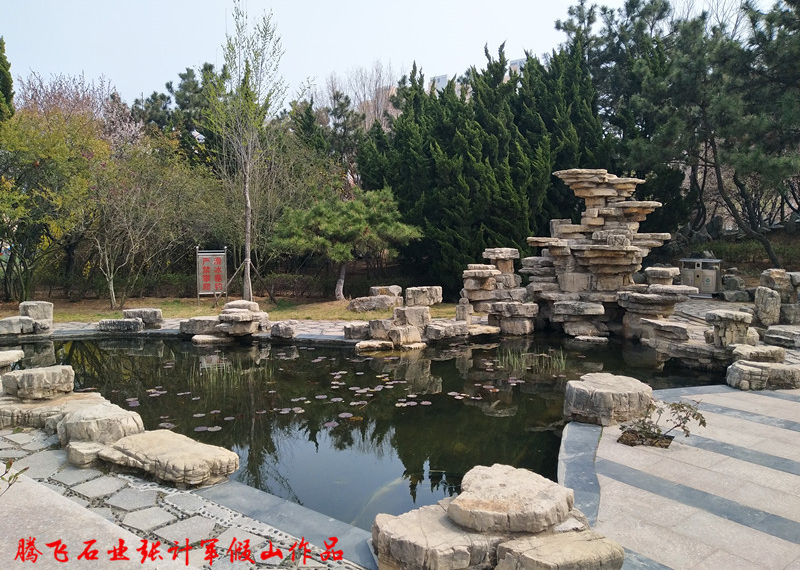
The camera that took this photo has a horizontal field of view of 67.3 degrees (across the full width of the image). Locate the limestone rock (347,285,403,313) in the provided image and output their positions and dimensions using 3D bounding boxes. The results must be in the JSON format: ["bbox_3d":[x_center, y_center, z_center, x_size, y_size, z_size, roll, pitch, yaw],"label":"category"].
[{"bbox_3d":[-0.587,0.316,14.573,1.300,0.570,0.850,-1,5,0],"label":"limestone rock"}]

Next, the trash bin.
[{"bbox_3d":[8.511,-0.247,17.036,0.420,0.990,0.970,-5,6,-42],"label":"trash bin"}]

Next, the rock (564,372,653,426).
[{"bbox_3d":[2.024,1.120,5.990,0.800,0.330,0.800,-1,5,0],"label":"rock"}]

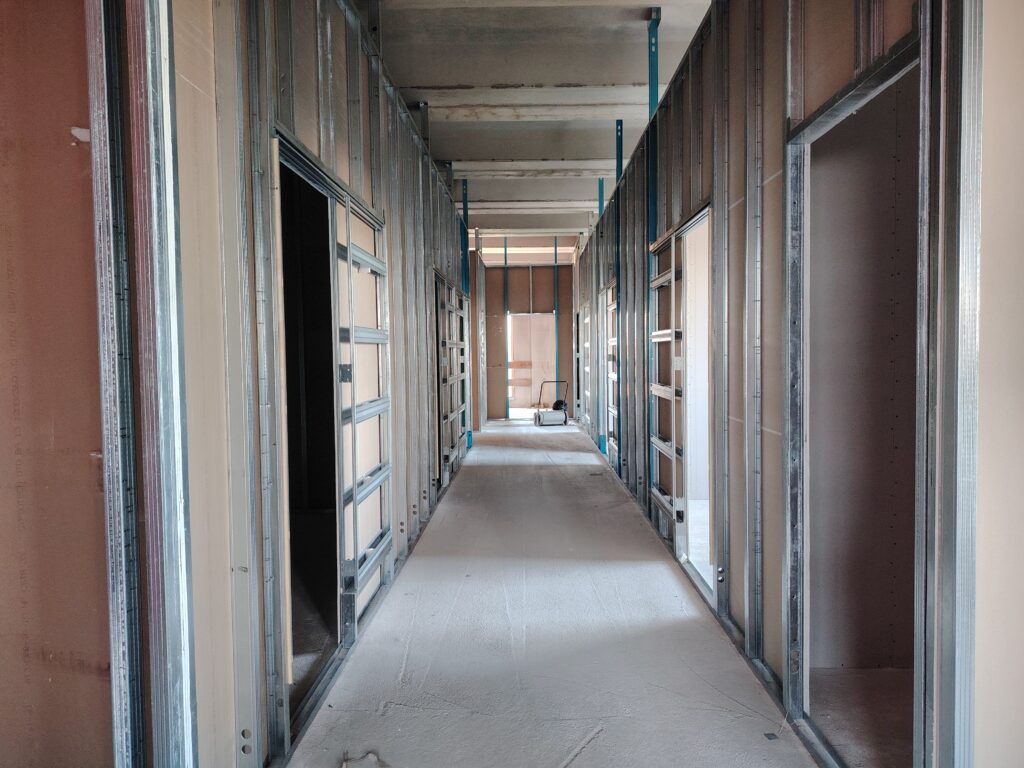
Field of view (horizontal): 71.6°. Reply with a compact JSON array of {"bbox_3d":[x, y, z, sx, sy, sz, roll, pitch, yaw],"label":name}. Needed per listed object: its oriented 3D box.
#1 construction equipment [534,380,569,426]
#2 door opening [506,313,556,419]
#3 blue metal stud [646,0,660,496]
[{"bbox_3d":[0.732,0.370,13.150,0.580,0.840,0.500,-2,3,-16],"label":"construction equipment"},{"bbox_3d":[0.406,-0.365,14.400,0.970,2.120,0.100,-1,3,1],"label":"door opening"},{"bbox_3d":[1.168,-0.991,5.841,0.085,4.200,0.060,-1,3,1],"label":"blue metal stud"}]

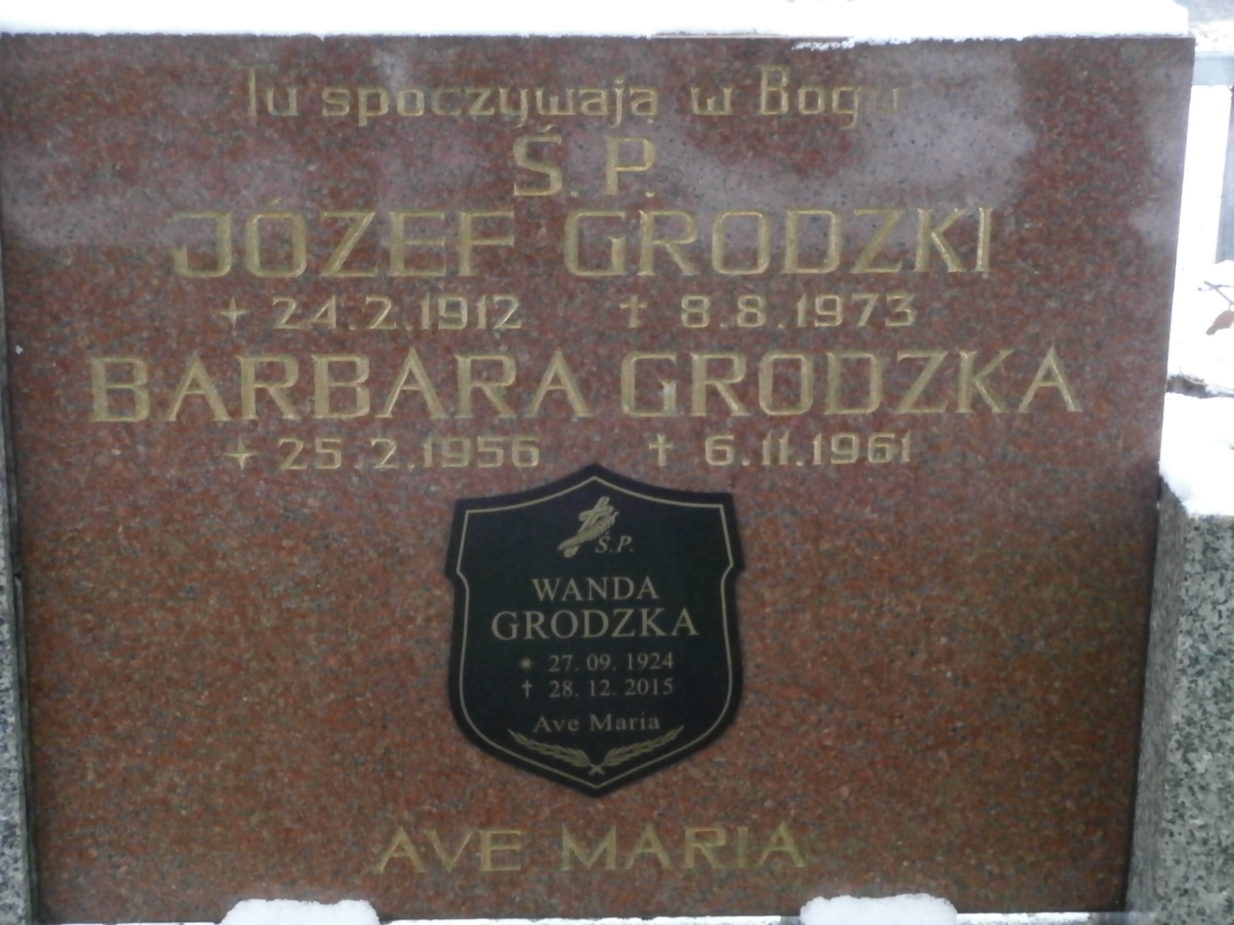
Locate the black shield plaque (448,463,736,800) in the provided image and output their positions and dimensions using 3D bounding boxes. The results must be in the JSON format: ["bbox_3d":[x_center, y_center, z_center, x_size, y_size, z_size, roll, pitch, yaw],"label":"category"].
[{"bbox_3d":[-0.017,0.145,2.530,0.245,0.299,0.015,-2,20,-3],"label":"black shield plaque"}]

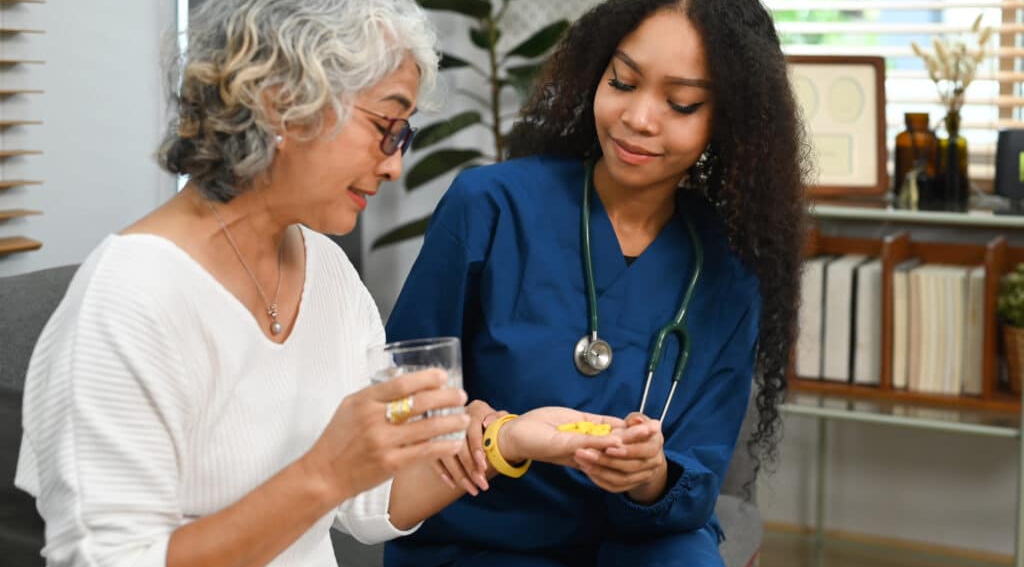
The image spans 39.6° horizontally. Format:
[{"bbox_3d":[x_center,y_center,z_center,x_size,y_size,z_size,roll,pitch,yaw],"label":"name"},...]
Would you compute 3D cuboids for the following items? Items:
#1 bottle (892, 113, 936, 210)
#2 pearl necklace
[{"bbox_3d":[0.836,-0.255,2.950,0.083,0.195,0.083,4,8,25],"label":"bottle"},{"bbox_3d":[-0.240,-0.017,1.280,0.090,0.140,0.120,4,8,25],"label":"pearl necklace"}]

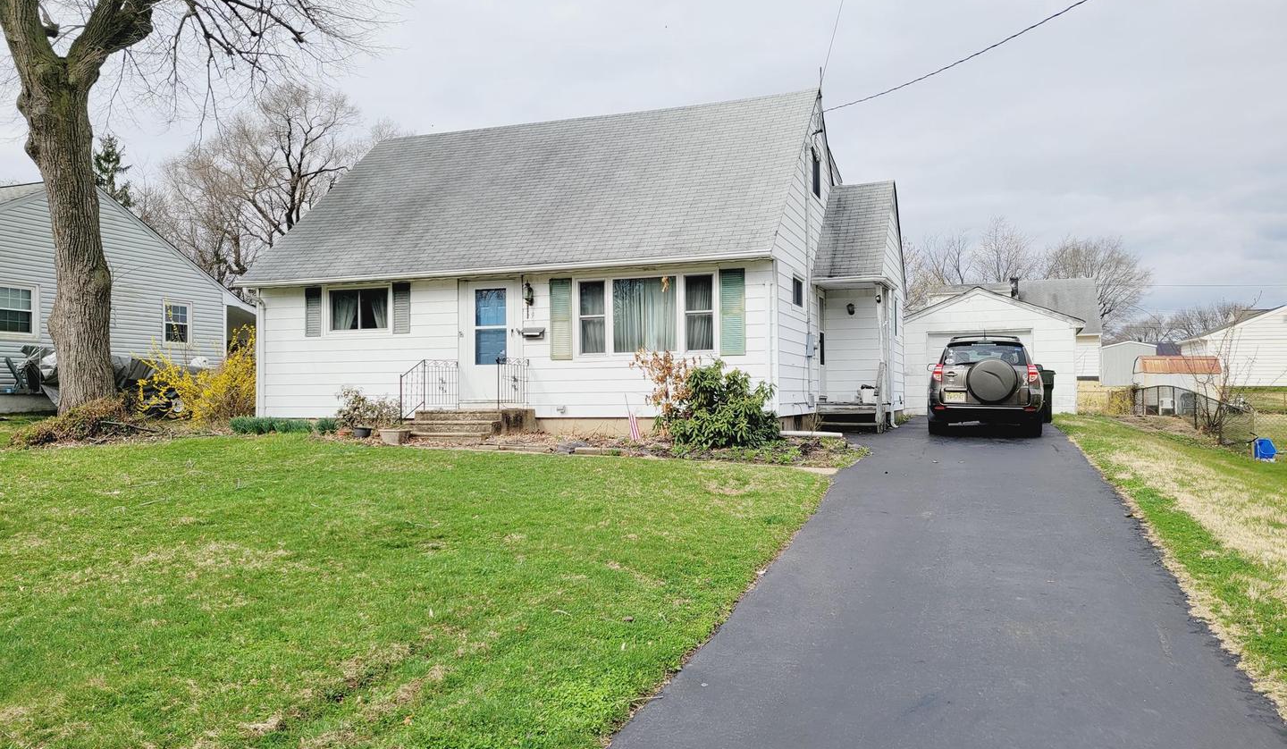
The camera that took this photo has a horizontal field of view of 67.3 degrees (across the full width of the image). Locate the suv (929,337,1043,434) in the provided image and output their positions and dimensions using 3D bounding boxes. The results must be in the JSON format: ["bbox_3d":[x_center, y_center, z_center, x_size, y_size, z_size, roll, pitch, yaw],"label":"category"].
[{"bbox_3d":[6.108,0.161,17.304,1.860,1.740,4.600,-1,-1,19],"label":"suv"}]

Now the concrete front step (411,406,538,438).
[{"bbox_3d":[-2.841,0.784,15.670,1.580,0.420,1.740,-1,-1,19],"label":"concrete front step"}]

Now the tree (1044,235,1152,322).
[{"bbox_3d":[31.915,-4.625,67.887,7.800,10.204,7.800,-1,-1,19],"label":"tree"}]

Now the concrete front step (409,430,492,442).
[{"bbox_3d":[-3.042,0.971,14.953,1.410,0.160,0.380,-1,-1,19],"label":"concrete front step"}]

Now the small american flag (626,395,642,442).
[{"bbox_3d":[-0.159,0.632,14.040,0.140,0.701,0.080,-13,0,19],"label":"small american flag"}]

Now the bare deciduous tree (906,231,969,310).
[{"bbox_3d":[16.248,-3.640,53.904,5.000,8.731,5.000,-1,-1,19],"label":"bare deciduous tree"}]

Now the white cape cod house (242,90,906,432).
[{"bbox_3d":[-0.689,-2.277,20.695,11.450,6.720,9.700,-1,-1,19],"label":"white cape cod house"}]

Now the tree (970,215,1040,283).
[{"bbox_3d":[25.415,-5.350,67.872,5.600,11.583,5.600,-1,-1,19],"label":"tree"}]

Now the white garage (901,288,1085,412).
[{"bbox_3d":[9.531,-0.536,27.351,4.880,3.211,6.500,-1,-1,19],"label":"white garage"}]

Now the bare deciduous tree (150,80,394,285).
[{"bbox_3d":[-16.746,-6.007,43.839,10.000,14.580,10.000,-1,-1,19],"label":"bare deciduous tree"}]

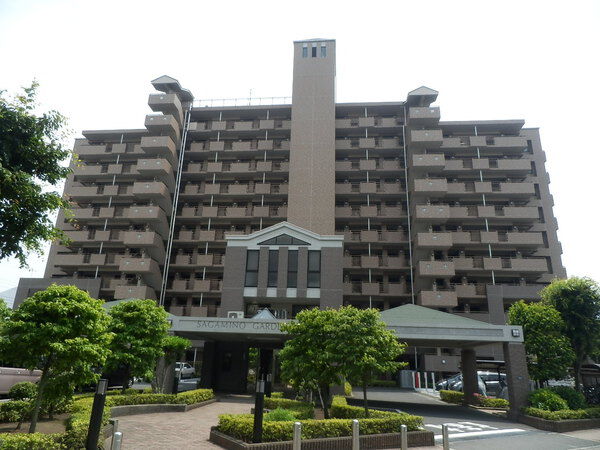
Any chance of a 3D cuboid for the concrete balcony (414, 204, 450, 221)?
[{"bbox_3d":[13.098,-0.997,41.350,3.194,1.328,1.600,0,-19,5],"label":"concrete balcony"}]

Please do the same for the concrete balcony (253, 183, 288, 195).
[{"bbox_3d":[-3.191,-3.863,47.950,4.000,1.220,1.500,0,-19,6],"label":"concrete balcony"}]

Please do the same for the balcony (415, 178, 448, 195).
[{"bbox_3d":[13.126,-3.653,42.077,3.170,1.310,1.550,0,-19,6],"label":"balcony"}]

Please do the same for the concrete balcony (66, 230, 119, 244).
[{"bbox_3d":[-24.244,1.521,48.296,5.700,1.250,1.300,0,-18,5],"label":"concrete balcony"}]

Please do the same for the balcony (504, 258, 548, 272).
[{"bbox_3d":[22.791,4.317,42.640,4.100,1.270,1.550,0,-19,6],"label":"balcony"}]

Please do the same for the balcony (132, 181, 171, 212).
[{"bbox_3d":[-16.201,-3.580,45.756,3.150,1.400,2.400,0,-18,5],"label":"balcony"}]

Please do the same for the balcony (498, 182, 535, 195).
[{"bbox_3d":[23.917,-3.960,46.219,3.684,1.211,1.200,0,-18,6],"label":"balcony"}]

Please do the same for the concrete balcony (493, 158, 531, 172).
[{"bbox_3d":[23.886,-6.675,47.096,3.796,1.211,1.200,0,-18,6],"label":"concrete balcony"}]

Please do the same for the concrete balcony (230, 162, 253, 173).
[{"bbox_3d":[-6.966,-6.703,50.259,2.514,1.211,1.200,0,-18,6],"label":"concrete balcony"}]

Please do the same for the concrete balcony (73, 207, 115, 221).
[{"bbox_3d":[-24.595,-1.096,49.821,5.850,1.300,1.400,0,-19,6],"label":"concrete balcony"}]

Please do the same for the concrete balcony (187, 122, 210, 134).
[{"bbox_3d":[-12.657,-12.132,52.605,2.394,1.211,1.200,0,-18,6],"label":"concrete balcony"}]

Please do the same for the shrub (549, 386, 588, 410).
[{"bbox_3d":[9.731,6.355,15.058,1.400,0.921,1.300,0,-19,6],"label":"shrub"}]

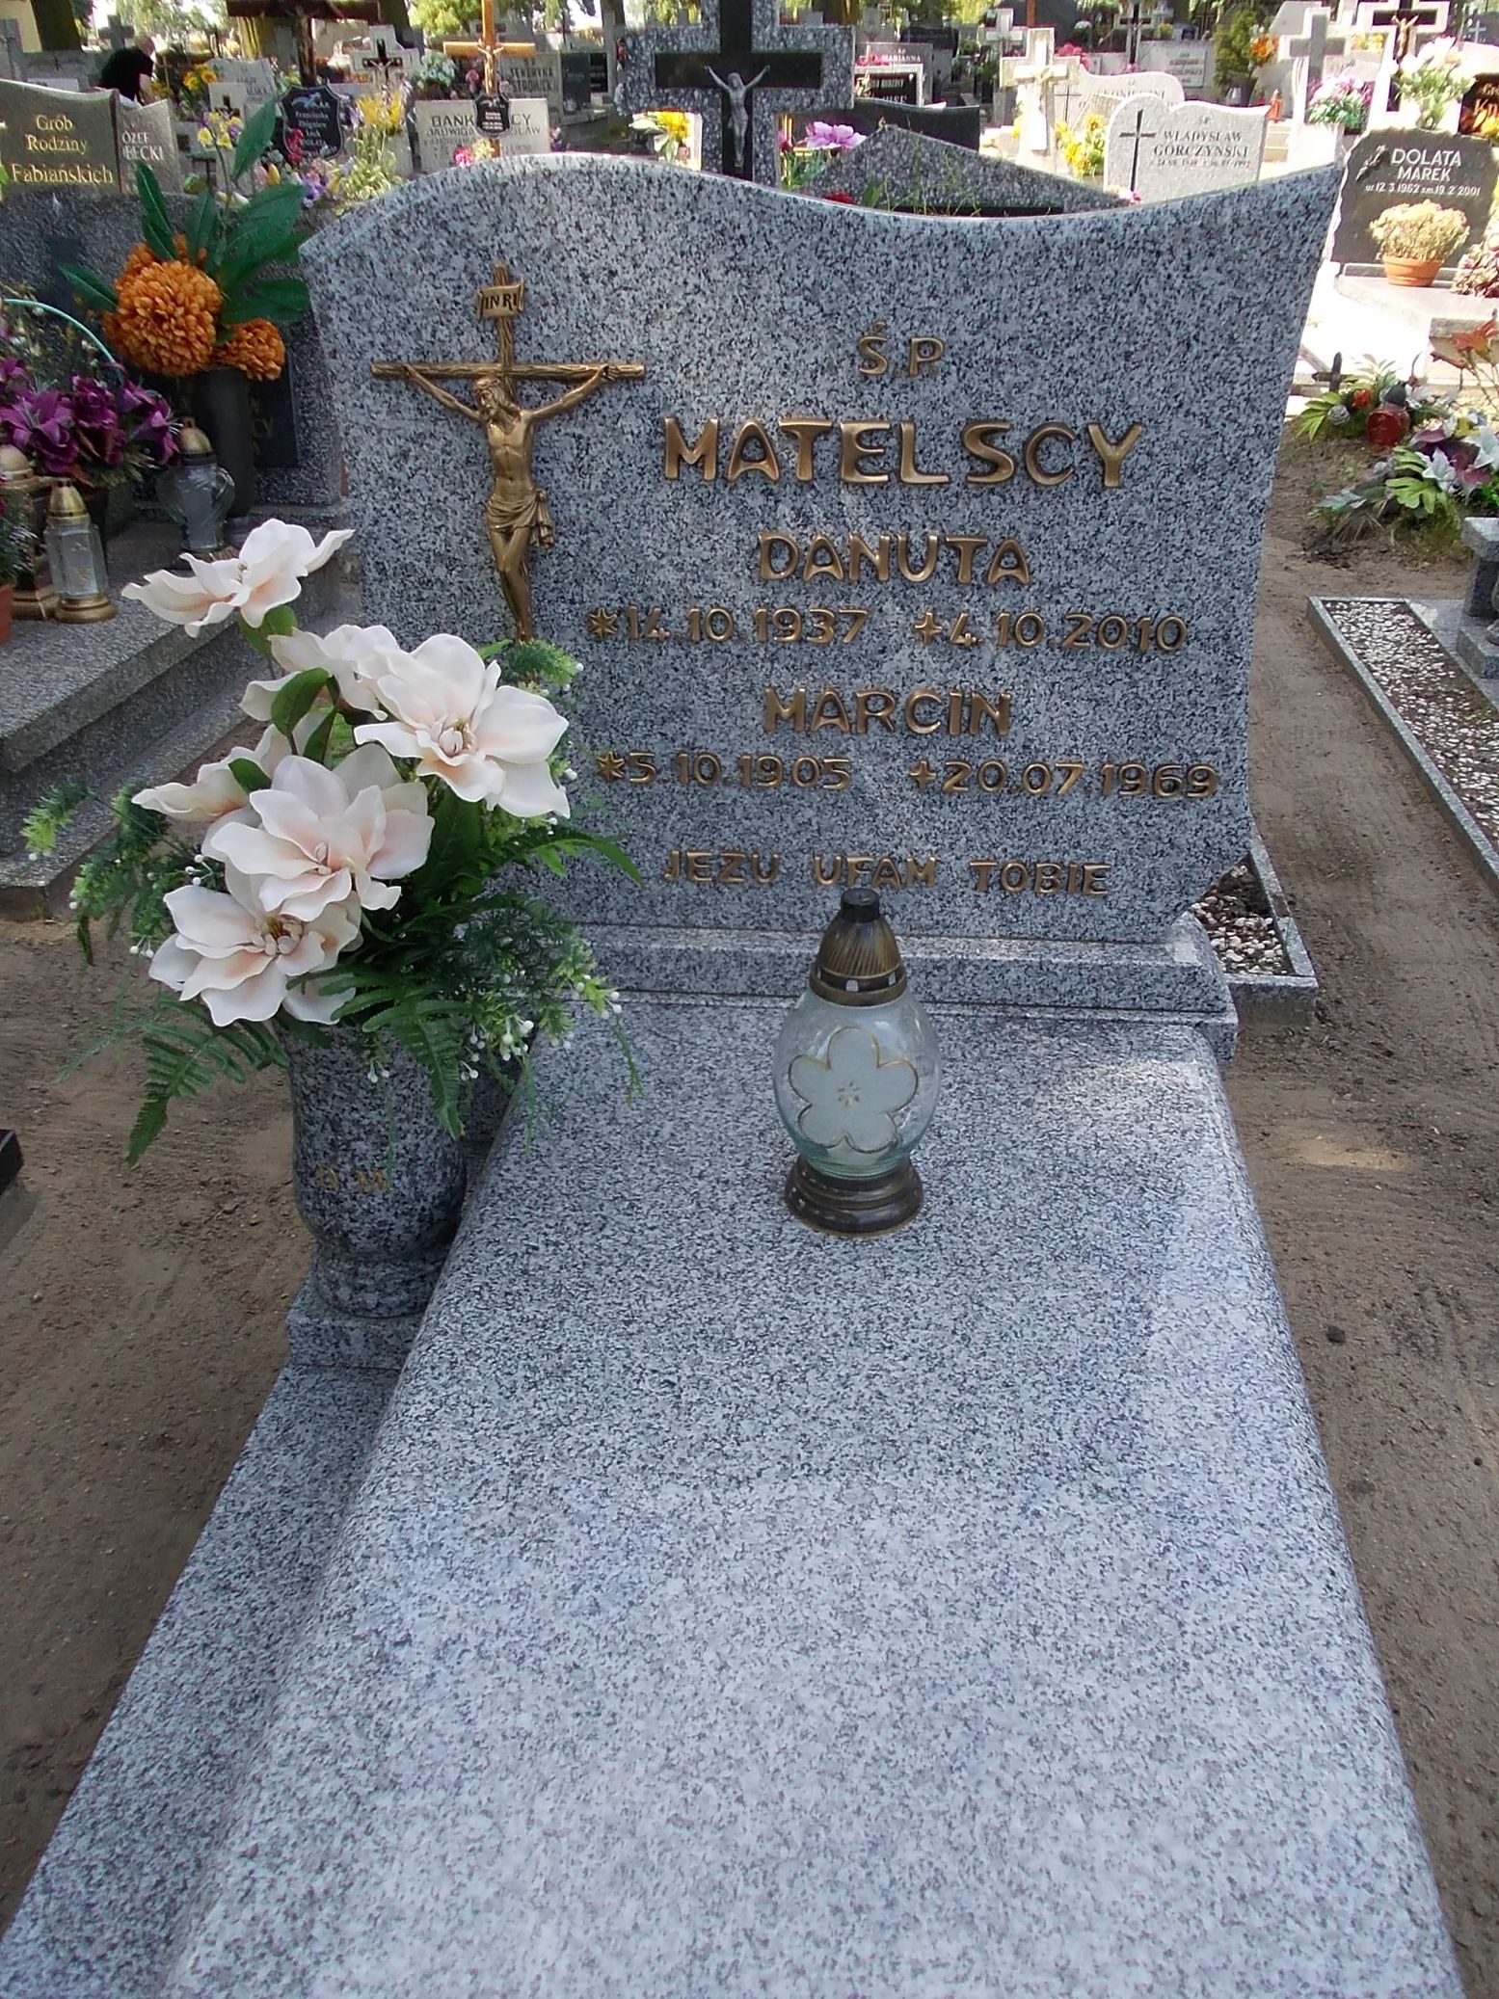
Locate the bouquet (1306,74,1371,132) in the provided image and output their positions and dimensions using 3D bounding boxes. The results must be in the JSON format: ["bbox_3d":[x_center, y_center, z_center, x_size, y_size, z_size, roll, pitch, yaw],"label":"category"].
[{"bbox_3d":[3.273,-4.985,9.000,0.360,0.320,0.320,2,31,5],"label":"bouquet"}]

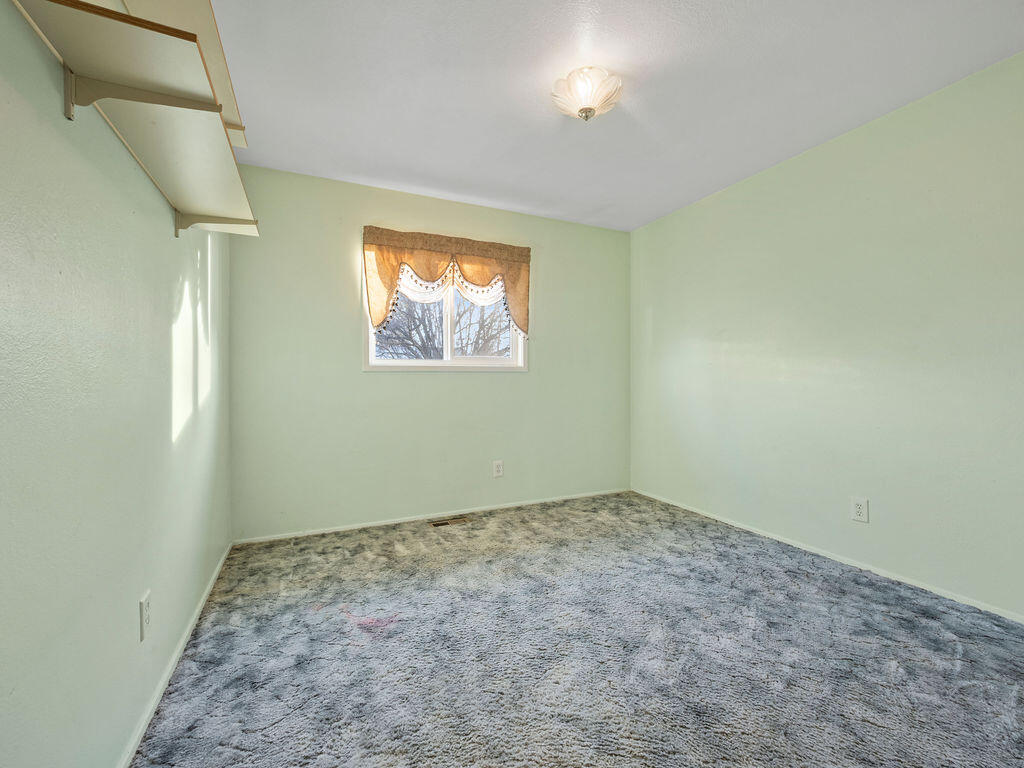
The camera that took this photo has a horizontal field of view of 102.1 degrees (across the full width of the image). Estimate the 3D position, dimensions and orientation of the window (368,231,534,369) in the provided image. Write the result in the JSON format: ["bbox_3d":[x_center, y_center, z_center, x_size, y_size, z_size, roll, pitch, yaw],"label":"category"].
[{"bbox_3d":[-0.468,-0.605,3.234,1.314,1.020,0.080,0,1,-24],"label":"window"}]

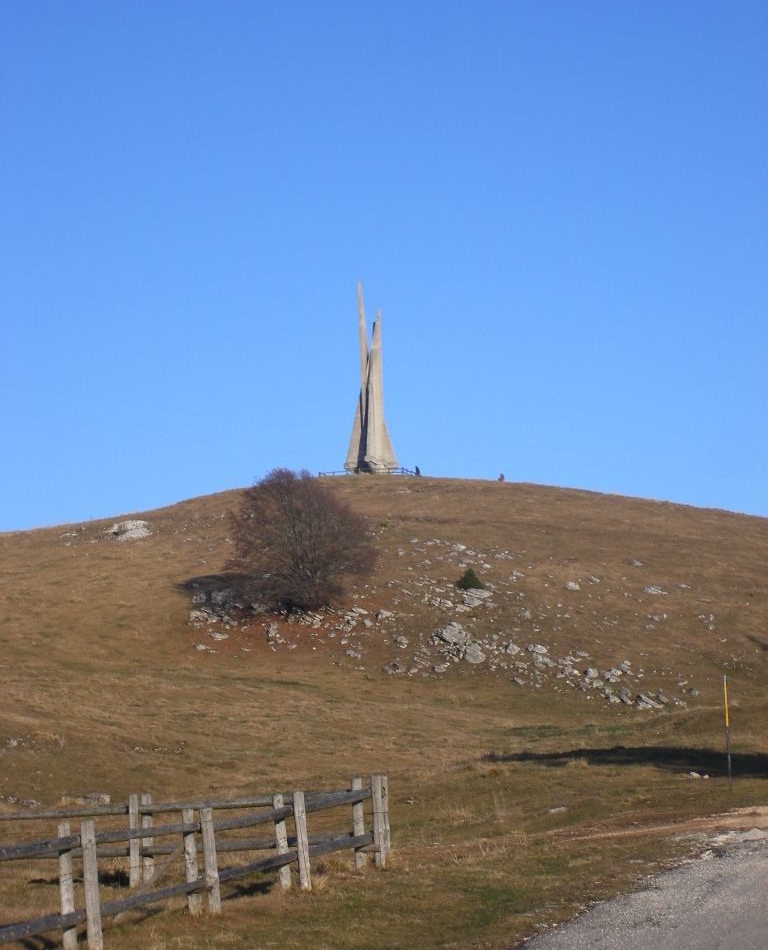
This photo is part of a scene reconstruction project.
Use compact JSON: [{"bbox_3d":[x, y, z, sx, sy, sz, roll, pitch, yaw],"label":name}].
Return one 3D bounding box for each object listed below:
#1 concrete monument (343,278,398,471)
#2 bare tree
[{"bbox_3d":[-2.110,-16.230,480.000,9.100,32.500,9.000,-2,-5,6],"label":"concrete monument"},{"bbox_3d":[-7.510,6.020,265.000,13.400,13.400,12.800,-1,-5,0],"label":"bare tree"}]

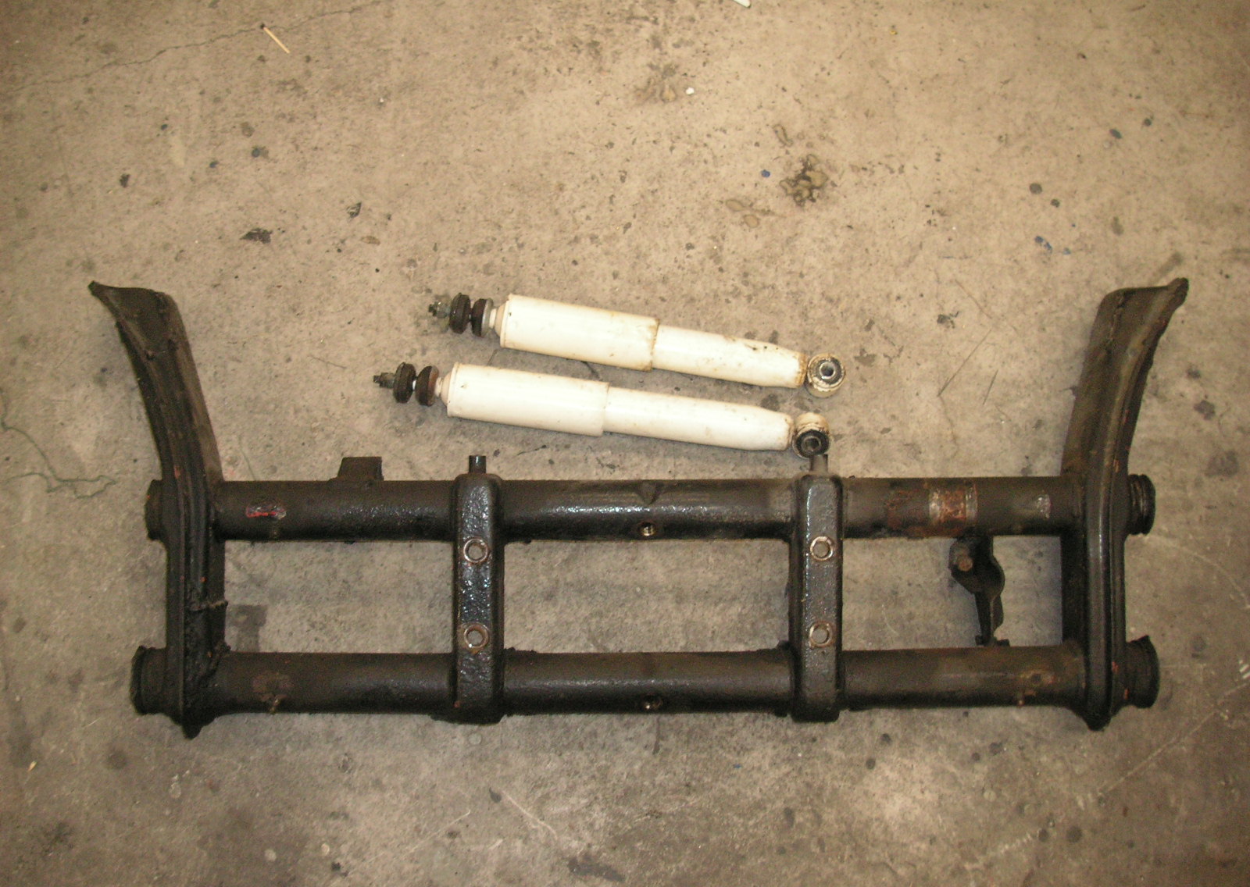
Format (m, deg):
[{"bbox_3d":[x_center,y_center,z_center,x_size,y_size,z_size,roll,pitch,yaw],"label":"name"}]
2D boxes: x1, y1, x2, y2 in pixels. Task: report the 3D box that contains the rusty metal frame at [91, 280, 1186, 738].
[{"bbox_3d":[0.013,0.055,1.238,0.985,0.155,0.400,0,83,0],"label":"rusty metal frame"}]

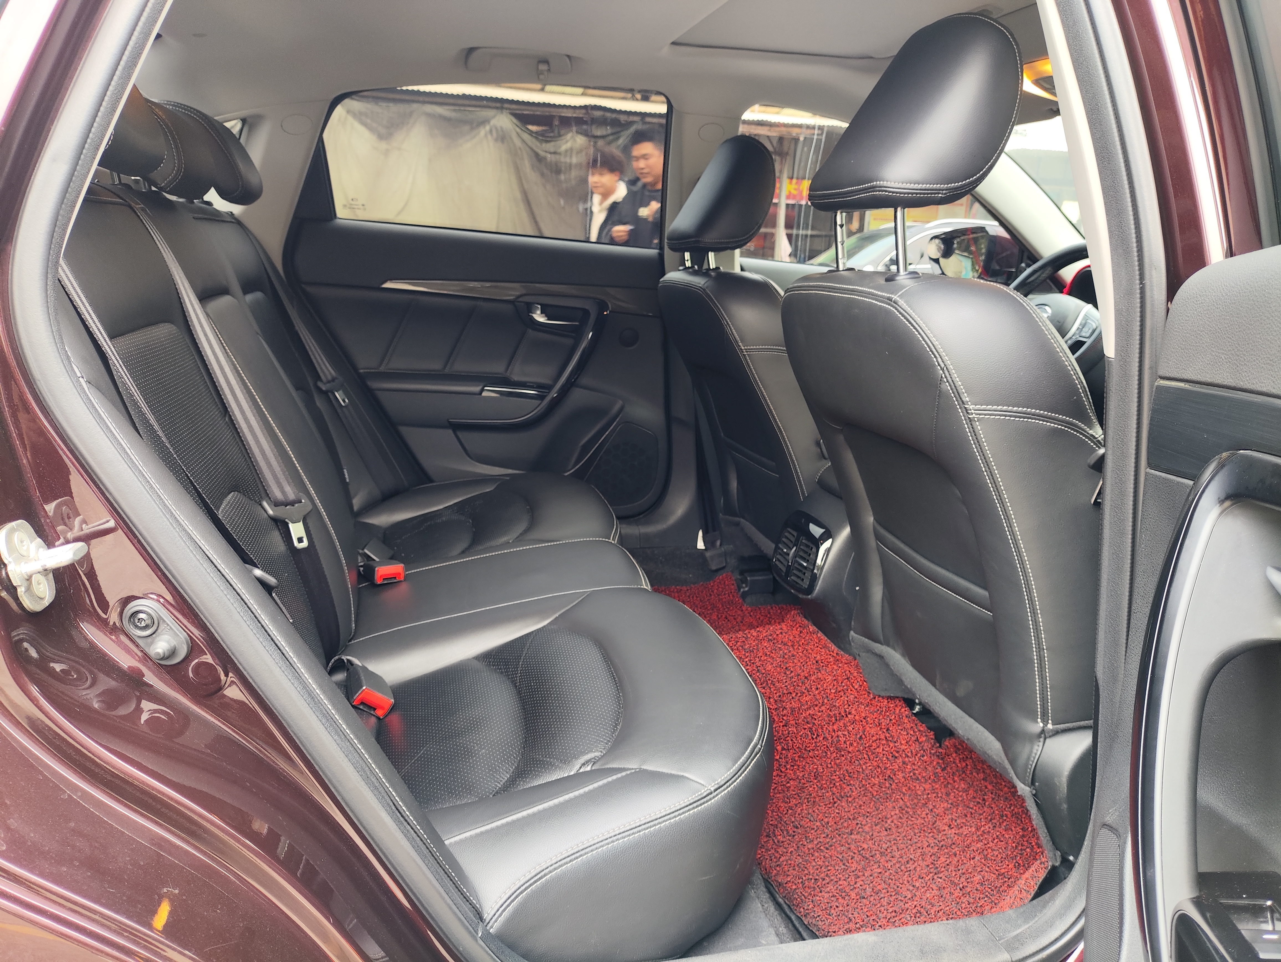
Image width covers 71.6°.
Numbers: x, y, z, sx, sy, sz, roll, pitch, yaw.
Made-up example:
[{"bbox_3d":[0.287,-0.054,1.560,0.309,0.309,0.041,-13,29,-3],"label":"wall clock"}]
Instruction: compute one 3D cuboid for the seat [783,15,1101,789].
[{"bbox_3d":[0.623,-0.087,1.256,0.795,1.035,0.530,-1,14,-14],"label":"seat"}]

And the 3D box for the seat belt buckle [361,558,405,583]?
[{"bbox_3d":[-0.431,0.151,1.490,0.044,0.027,0.062,-3,7,-38],"label":"seat belt buckle"}]

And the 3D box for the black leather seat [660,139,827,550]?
[{"bbox_3d":[0.445,-0.229,1.956,0.795,0.970,0.530,-1,14,-14],"label":"black leather seat"}]

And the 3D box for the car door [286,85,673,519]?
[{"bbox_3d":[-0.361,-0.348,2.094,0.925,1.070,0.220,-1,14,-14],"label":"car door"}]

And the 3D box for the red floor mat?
[{"bbox_3d":[0.251,0.343,1.659,0.485,0.110,1.240,-1,14,-14],"label":"red floor mat"}]

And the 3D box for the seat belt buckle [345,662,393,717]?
[{"bbox_3d":[-0.348,0.265,1.140,0.044,0.027,0.062,42,2,-40],"label":"seat belt buckle"}]

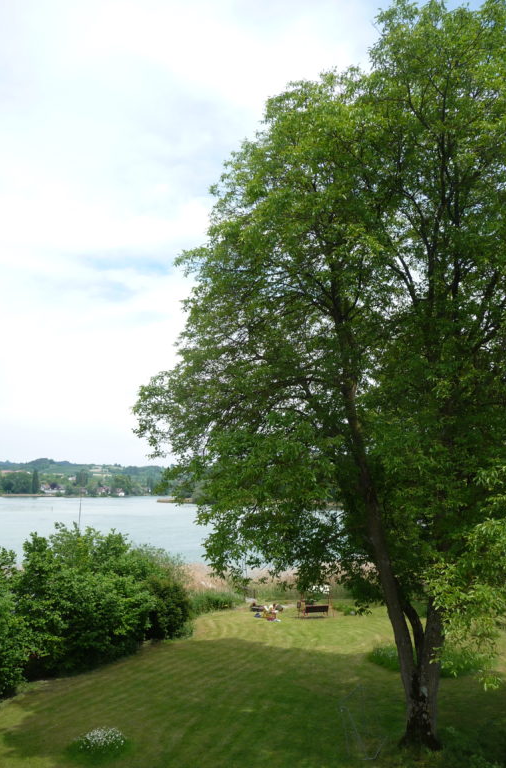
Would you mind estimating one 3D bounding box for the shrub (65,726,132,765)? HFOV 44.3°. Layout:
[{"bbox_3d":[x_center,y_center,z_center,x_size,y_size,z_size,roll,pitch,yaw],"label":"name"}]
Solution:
[{"bbox_3d":[-3.769,8.799,15.230,1.380,0.500,1.100,2,-10,-14],"label":"shrub"}]

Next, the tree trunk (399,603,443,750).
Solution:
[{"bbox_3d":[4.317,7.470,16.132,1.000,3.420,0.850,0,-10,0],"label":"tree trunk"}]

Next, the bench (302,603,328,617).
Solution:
[{"bbox_3d":[3.560,12.593,34.891,1.480,0.740,0.580,1,-10,-4],"label":"bench"}]

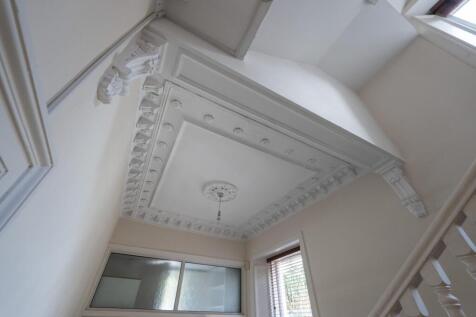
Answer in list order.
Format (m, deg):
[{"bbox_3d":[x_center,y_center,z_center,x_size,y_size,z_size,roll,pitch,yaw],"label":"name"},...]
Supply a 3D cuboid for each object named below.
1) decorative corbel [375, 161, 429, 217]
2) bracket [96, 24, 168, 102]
[{"bbox_3d":[1.353,0.255,1.547,0.127,0.453,0.201,20,-44,-21],"label":"decorative corbel"},{"bbox_3d":[-0.452,-0.384,0.835,0.131,0.459,0.204,20,-44,-21],"label":"bracket"}]

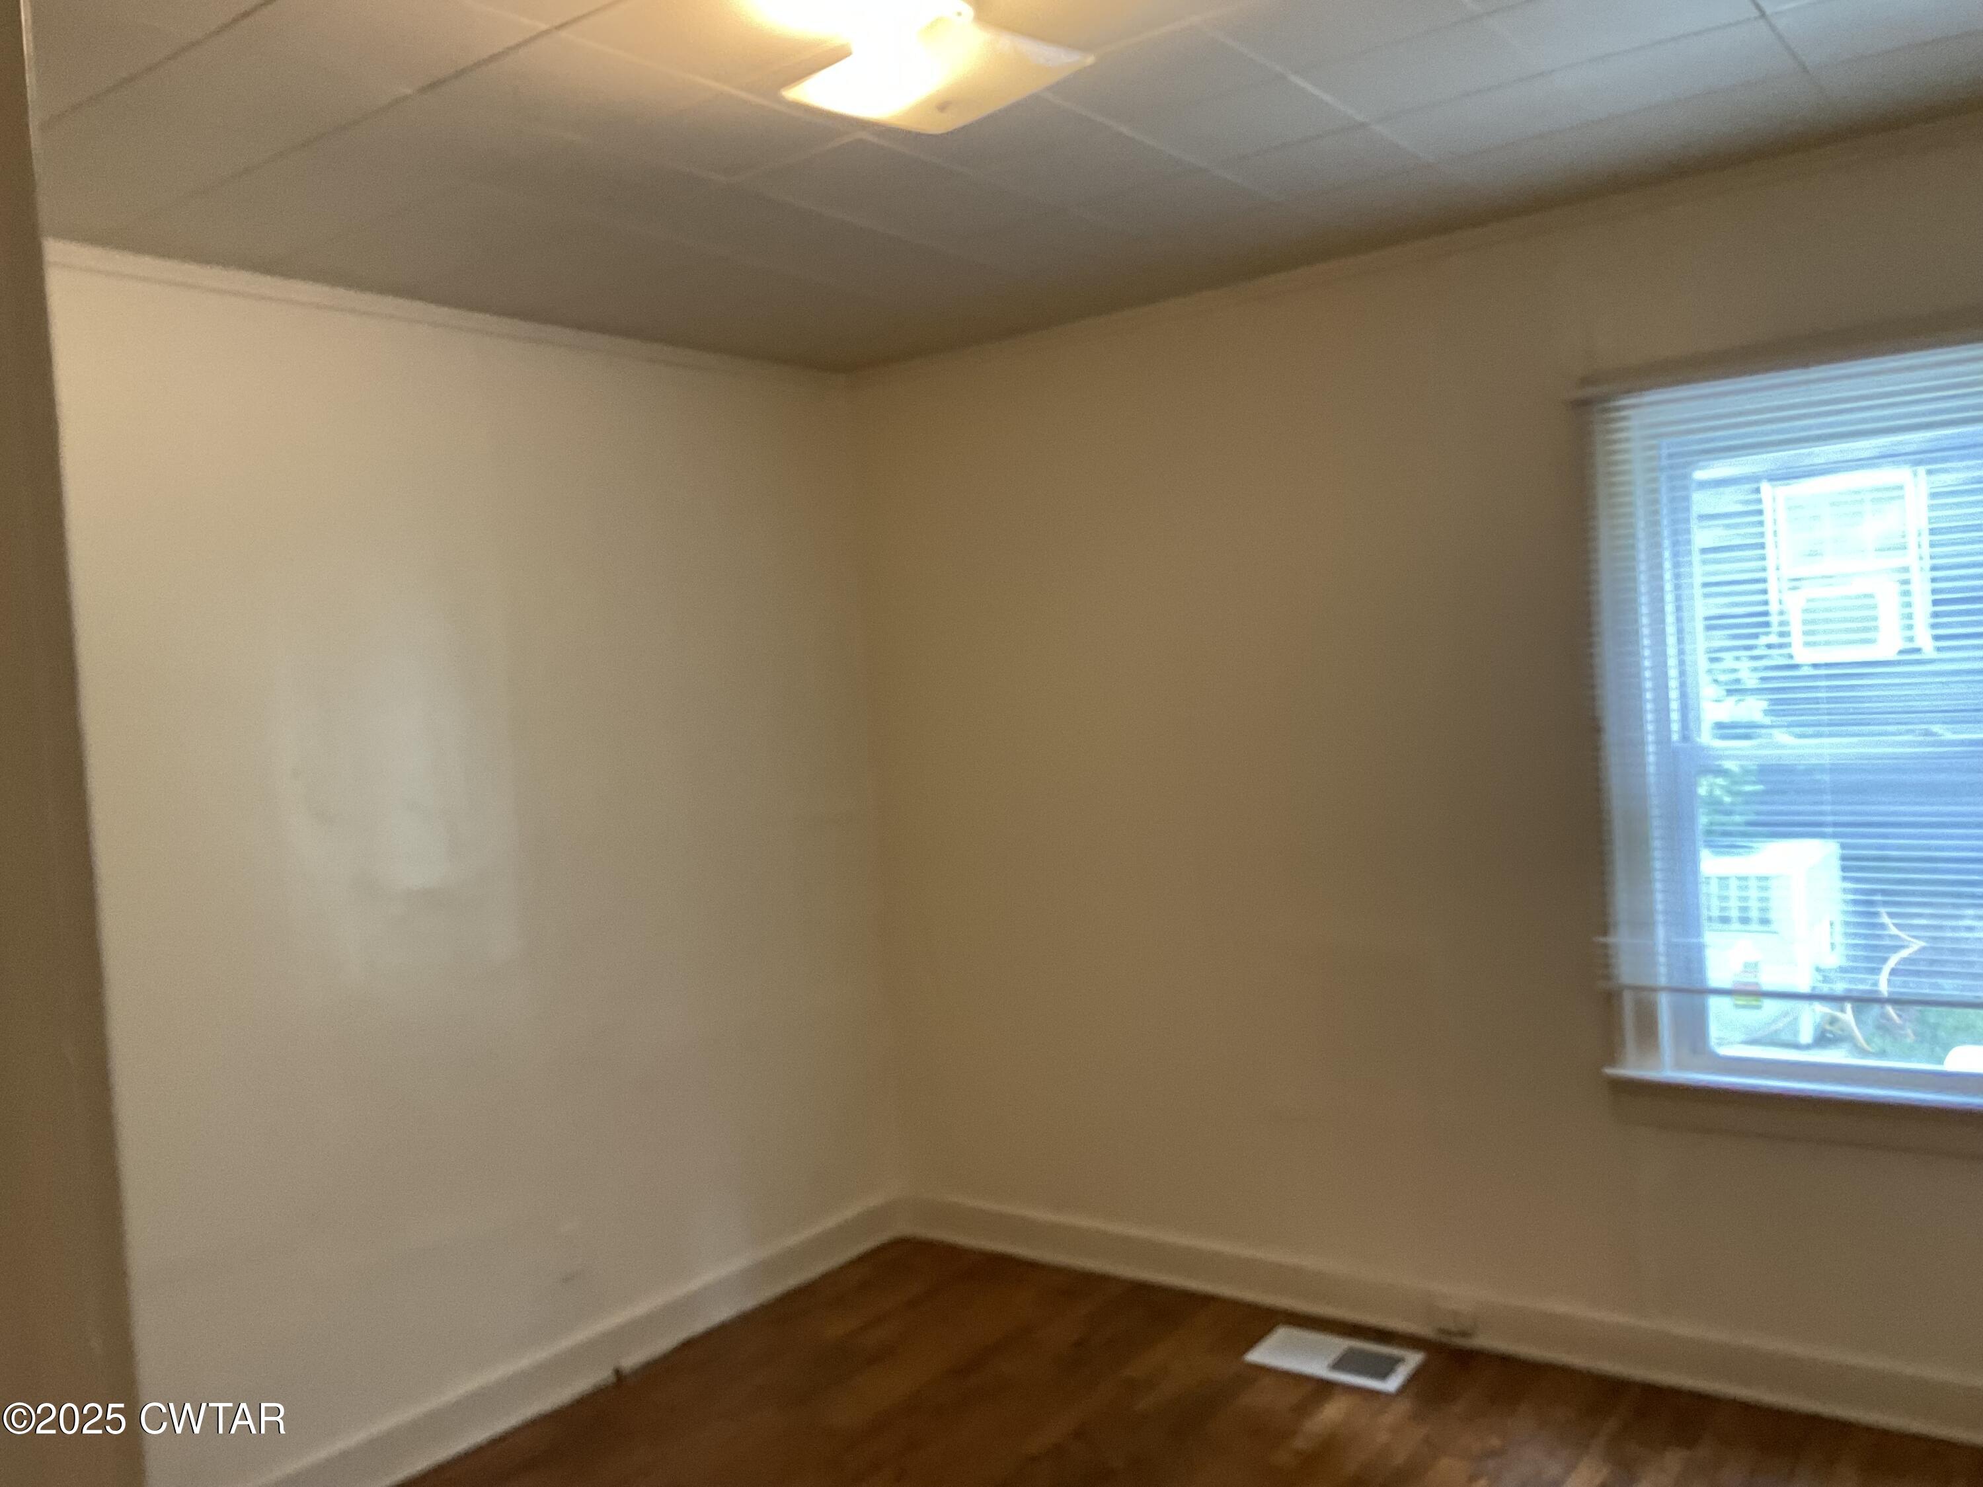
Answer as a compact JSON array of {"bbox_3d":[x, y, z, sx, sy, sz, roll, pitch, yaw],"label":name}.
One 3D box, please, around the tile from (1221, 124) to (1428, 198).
[{"bbox_3d":[0.607,-1.053,3.002,0.305,0.017,0.305,-3,2,37],"label":"tile"}]

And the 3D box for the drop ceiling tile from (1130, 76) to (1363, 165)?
[{"bbox_3d":[0.424,-1.033,2.758,0.305,0.017,0.305,-3,2,37],"label":"drop ceiling tile"}]

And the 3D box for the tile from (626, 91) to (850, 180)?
[{"bbox_3d":[-0.427,-0.971,2.638,0.305,0.017,0.305,-3,2,37],"label":"tile"}]

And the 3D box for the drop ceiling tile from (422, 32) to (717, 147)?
[{"bbox_3d":[-0.610,-0.951,2.395,0.305,0.017,0.305,-3,2,37],"label":"drop ceiling tile"}]

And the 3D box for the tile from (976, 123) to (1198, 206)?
[{"bbox_3d":[0.181,-1.022,2.942,0.305,0.017,0.305,-3,2,37],"label":"tile"}]

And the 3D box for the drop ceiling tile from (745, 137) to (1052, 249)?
[{"bbox_3d":[-0.166,-1.001,3.013,0.305,0.017,0.610,-3,2,37],"label":"drop ceiling tile"}]

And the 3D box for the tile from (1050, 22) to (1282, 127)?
[{"bbox_3d":[0.242,-1.012,2.515,0.305,0.017,0.305,-3,2,37],"label":"tile"}]

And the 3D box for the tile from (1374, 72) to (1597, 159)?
[{"bbox_3d":[0.850,-1.064,2.818,0.305,0.017,0.305,-3,2,37],"label":"tile"}]

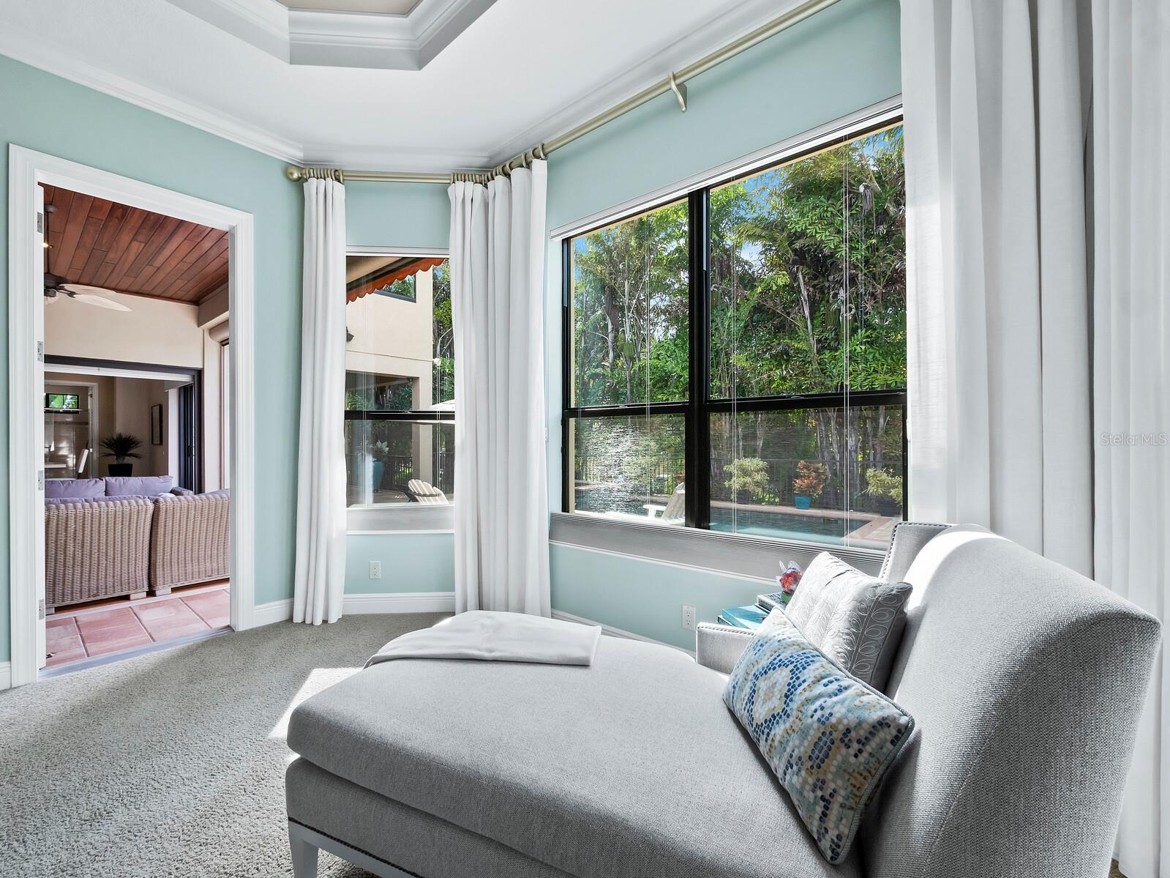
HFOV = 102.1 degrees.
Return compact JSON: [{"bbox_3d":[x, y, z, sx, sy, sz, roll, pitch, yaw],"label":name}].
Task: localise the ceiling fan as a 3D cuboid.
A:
[{"bbox_3d":[-5.635,-1.944,4.976,1.380,1.056,1.380,0,0,39],"label":"ceiling fan"}]

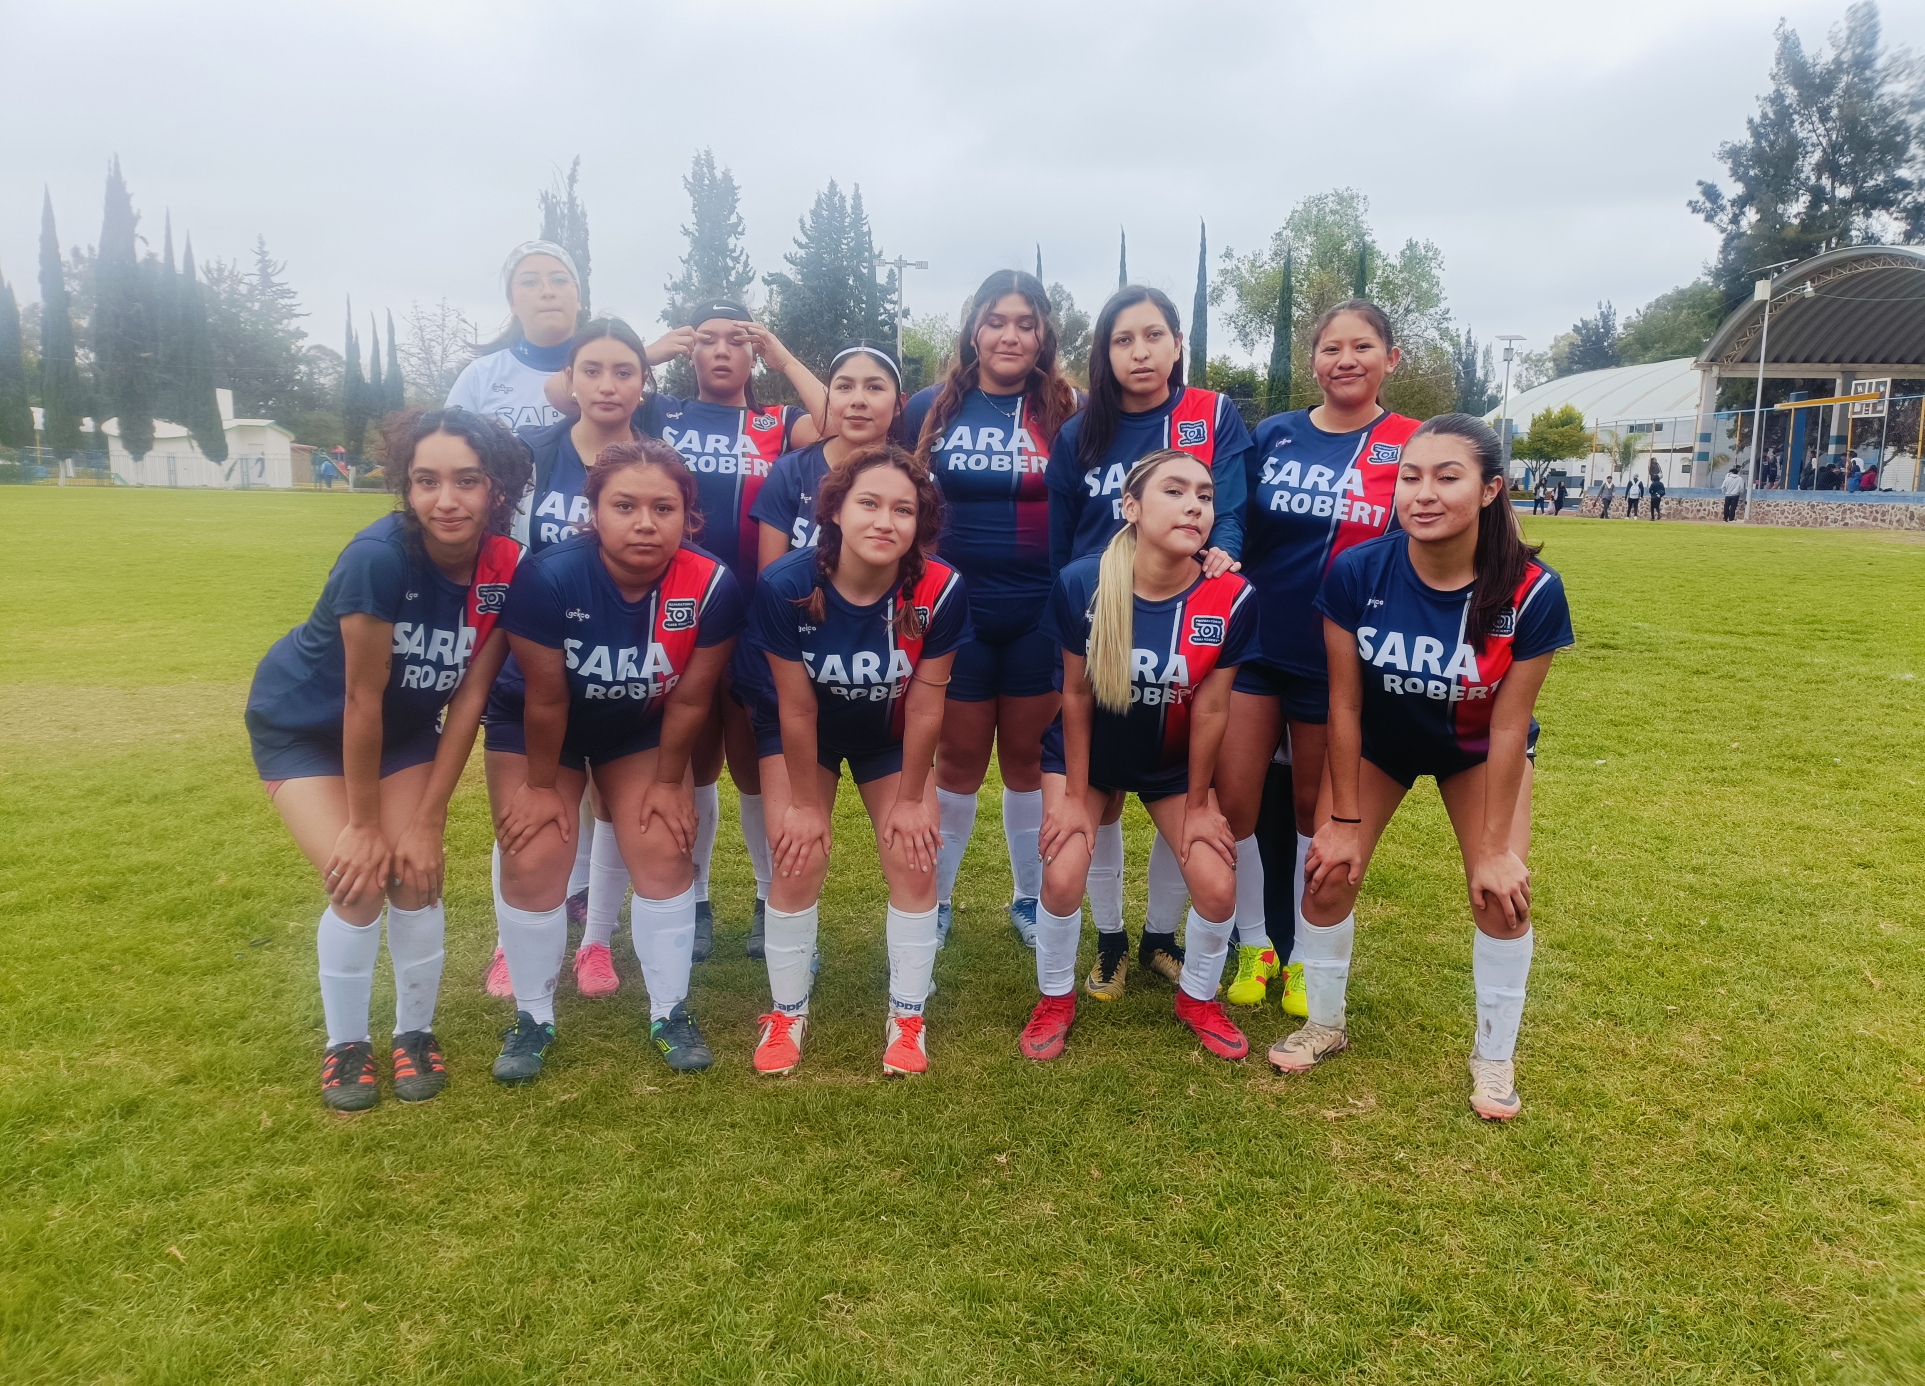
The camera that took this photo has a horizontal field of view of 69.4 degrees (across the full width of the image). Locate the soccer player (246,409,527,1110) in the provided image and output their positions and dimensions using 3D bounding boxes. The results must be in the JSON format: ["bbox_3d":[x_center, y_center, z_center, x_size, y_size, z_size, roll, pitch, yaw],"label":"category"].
[{"bbox_3d":[-1.104,0.122,2.691,0.470,1.304,0.793,-5,10,-32],"label":"soccer player"}]

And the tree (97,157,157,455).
[{"bbox_3d":[-42.411,-18.772,70.741,3.000,16.245,3.000,-5,10,-30],"label":"tree"}]

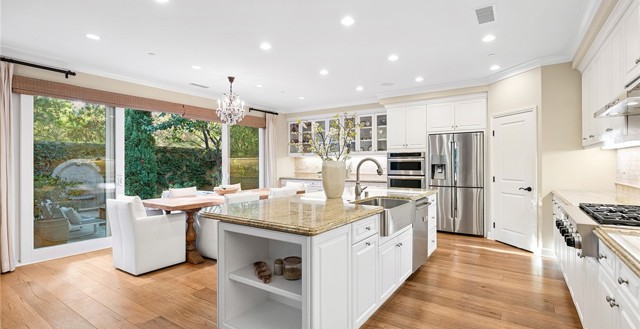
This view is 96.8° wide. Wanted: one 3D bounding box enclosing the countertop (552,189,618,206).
[{"bbox_3d":[2.997,0.405,3.083,0.640,0.050,1.420,0,0,36],"label":"countertop"}]

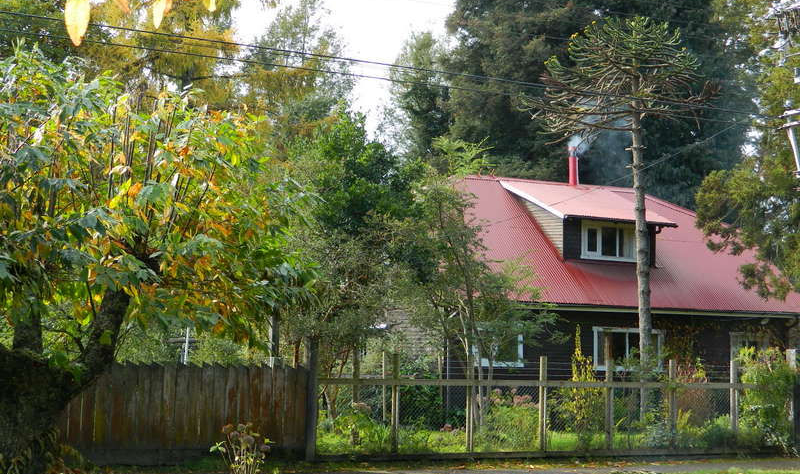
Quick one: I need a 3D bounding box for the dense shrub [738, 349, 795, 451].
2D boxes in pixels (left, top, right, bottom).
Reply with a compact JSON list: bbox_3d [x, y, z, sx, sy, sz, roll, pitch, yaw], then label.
[{"bbox_3d":[6.901,3.061,24.691,1.087,1.973,1.050,1,-5,0],"label":"dense shrub"}]

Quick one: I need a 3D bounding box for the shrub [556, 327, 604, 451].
[{"bbox_3d":[3.234,2.727,23.598,0.860,2.136,0.850,1,-5,0],"label":"shrub"}]

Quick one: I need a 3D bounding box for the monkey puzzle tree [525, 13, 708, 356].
[{"bbox_3d":[4.905,-0.389,29.487,4.208,9.322,4.100,1,-5,0],"label":"monkey puzzle tree"}]

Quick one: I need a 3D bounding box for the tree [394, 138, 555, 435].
[{"bbox_3d":[1.384,0.976,25.170,3.095,5.821,3.000,1,-5,0],"label":"tree"}]

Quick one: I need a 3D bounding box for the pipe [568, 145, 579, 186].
[{"bbox_3d":[4.952,-2.045,37.653,0.250,1.154,0.250,1,-5,0],"label":"pipe"}]

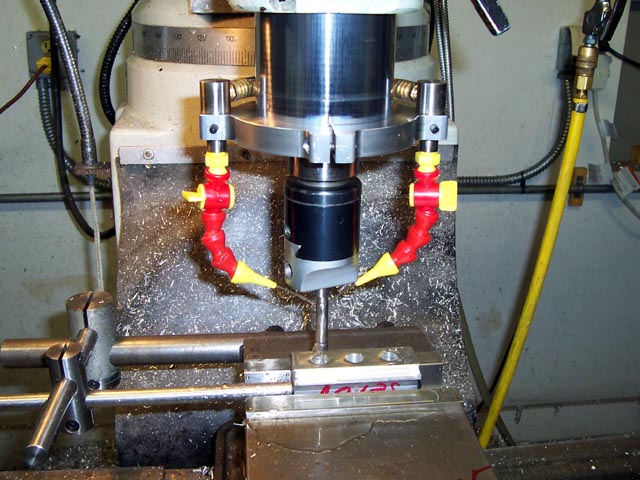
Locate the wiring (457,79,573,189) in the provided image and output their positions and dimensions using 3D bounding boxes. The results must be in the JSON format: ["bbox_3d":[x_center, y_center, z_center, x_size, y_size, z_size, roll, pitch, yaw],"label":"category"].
[{"bbox_3d":[0.475,-0.264,1.680,0.288,0.262,0.055,-1,17,-5],"label":"wiring"}]

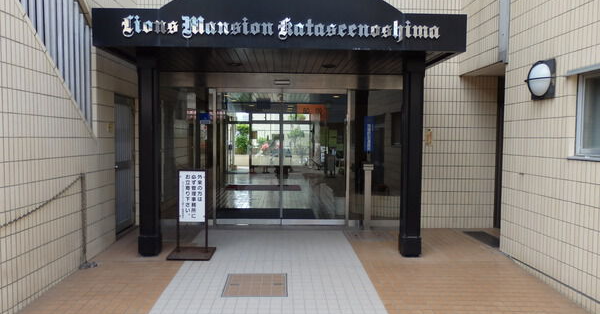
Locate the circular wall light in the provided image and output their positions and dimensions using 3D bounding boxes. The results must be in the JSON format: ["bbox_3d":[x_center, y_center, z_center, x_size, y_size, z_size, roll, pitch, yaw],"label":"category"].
[{"bbox_3d":[2.871,-0.919,5.217,0.140,0.455,0.450,0,3,-2],"label":"circular wall light"}]

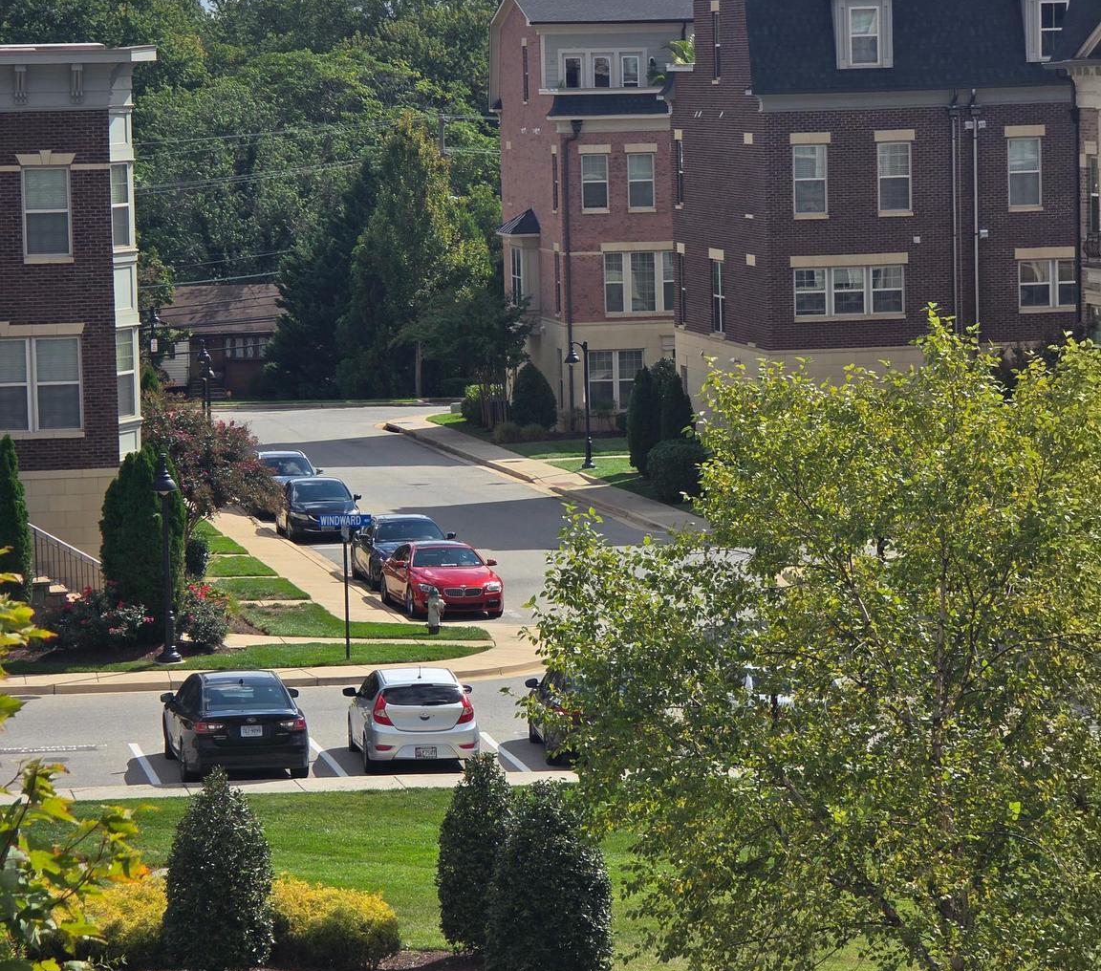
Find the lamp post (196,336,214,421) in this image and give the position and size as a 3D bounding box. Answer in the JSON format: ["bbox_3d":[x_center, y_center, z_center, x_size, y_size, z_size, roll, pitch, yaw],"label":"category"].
[{"bbox_3d":[-9.597,-2.127,135.187,0.500,3.660,0.750,-2,5,-9],"label":"lamp post"}]

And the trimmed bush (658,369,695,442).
[{"bbox_3d":[3.323,-1.574,128.011,1.000,2.950,1.000,-2,5,-9],"label":"trimmed bush"}]

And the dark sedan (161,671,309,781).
[{"bbox_3d":[-4.685,3.424,72.387,1.860,1.480,4.780,-2,5,-9],"label":"dark sedan"}]

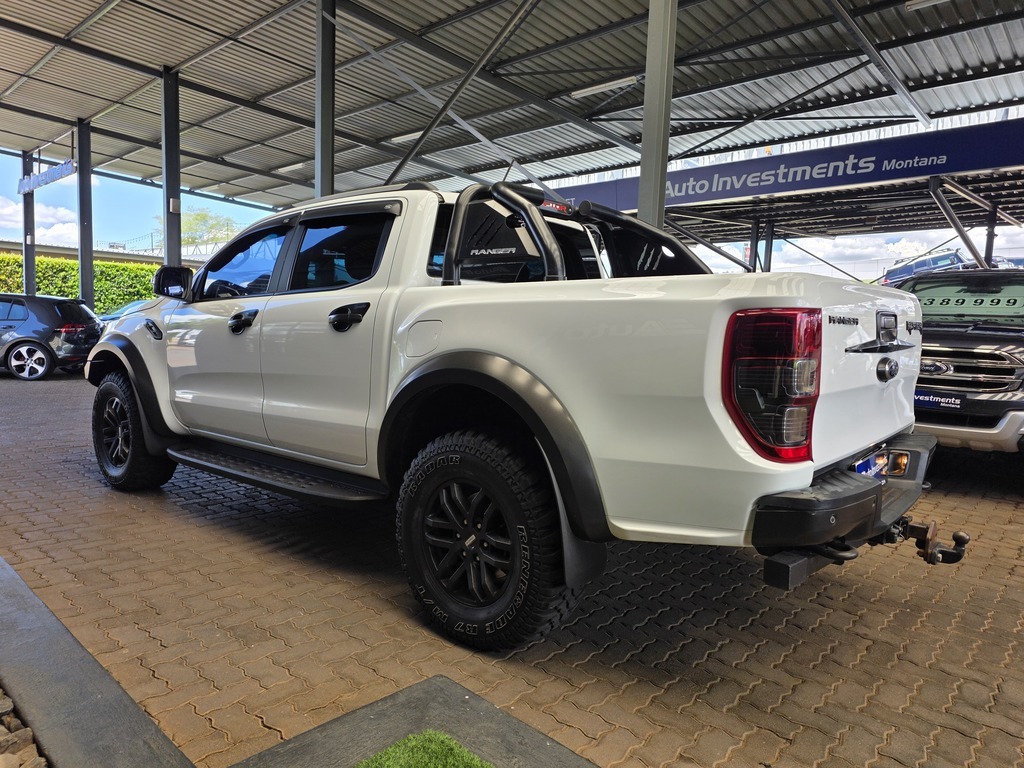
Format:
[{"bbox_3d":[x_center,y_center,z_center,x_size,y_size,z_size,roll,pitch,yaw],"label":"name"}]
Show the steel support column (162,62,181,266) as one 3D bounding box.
[{"bbox_3d":[-5.620,-2.572,11.276,0.131,5.172,0.185,7,7,43],"label":"steel support column"}]

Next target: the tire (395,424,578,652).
[{"bbox_3d":[-0.096,0.583,2.618,0.792,0.792,0.270,6,6,39],"label":"tire"}]

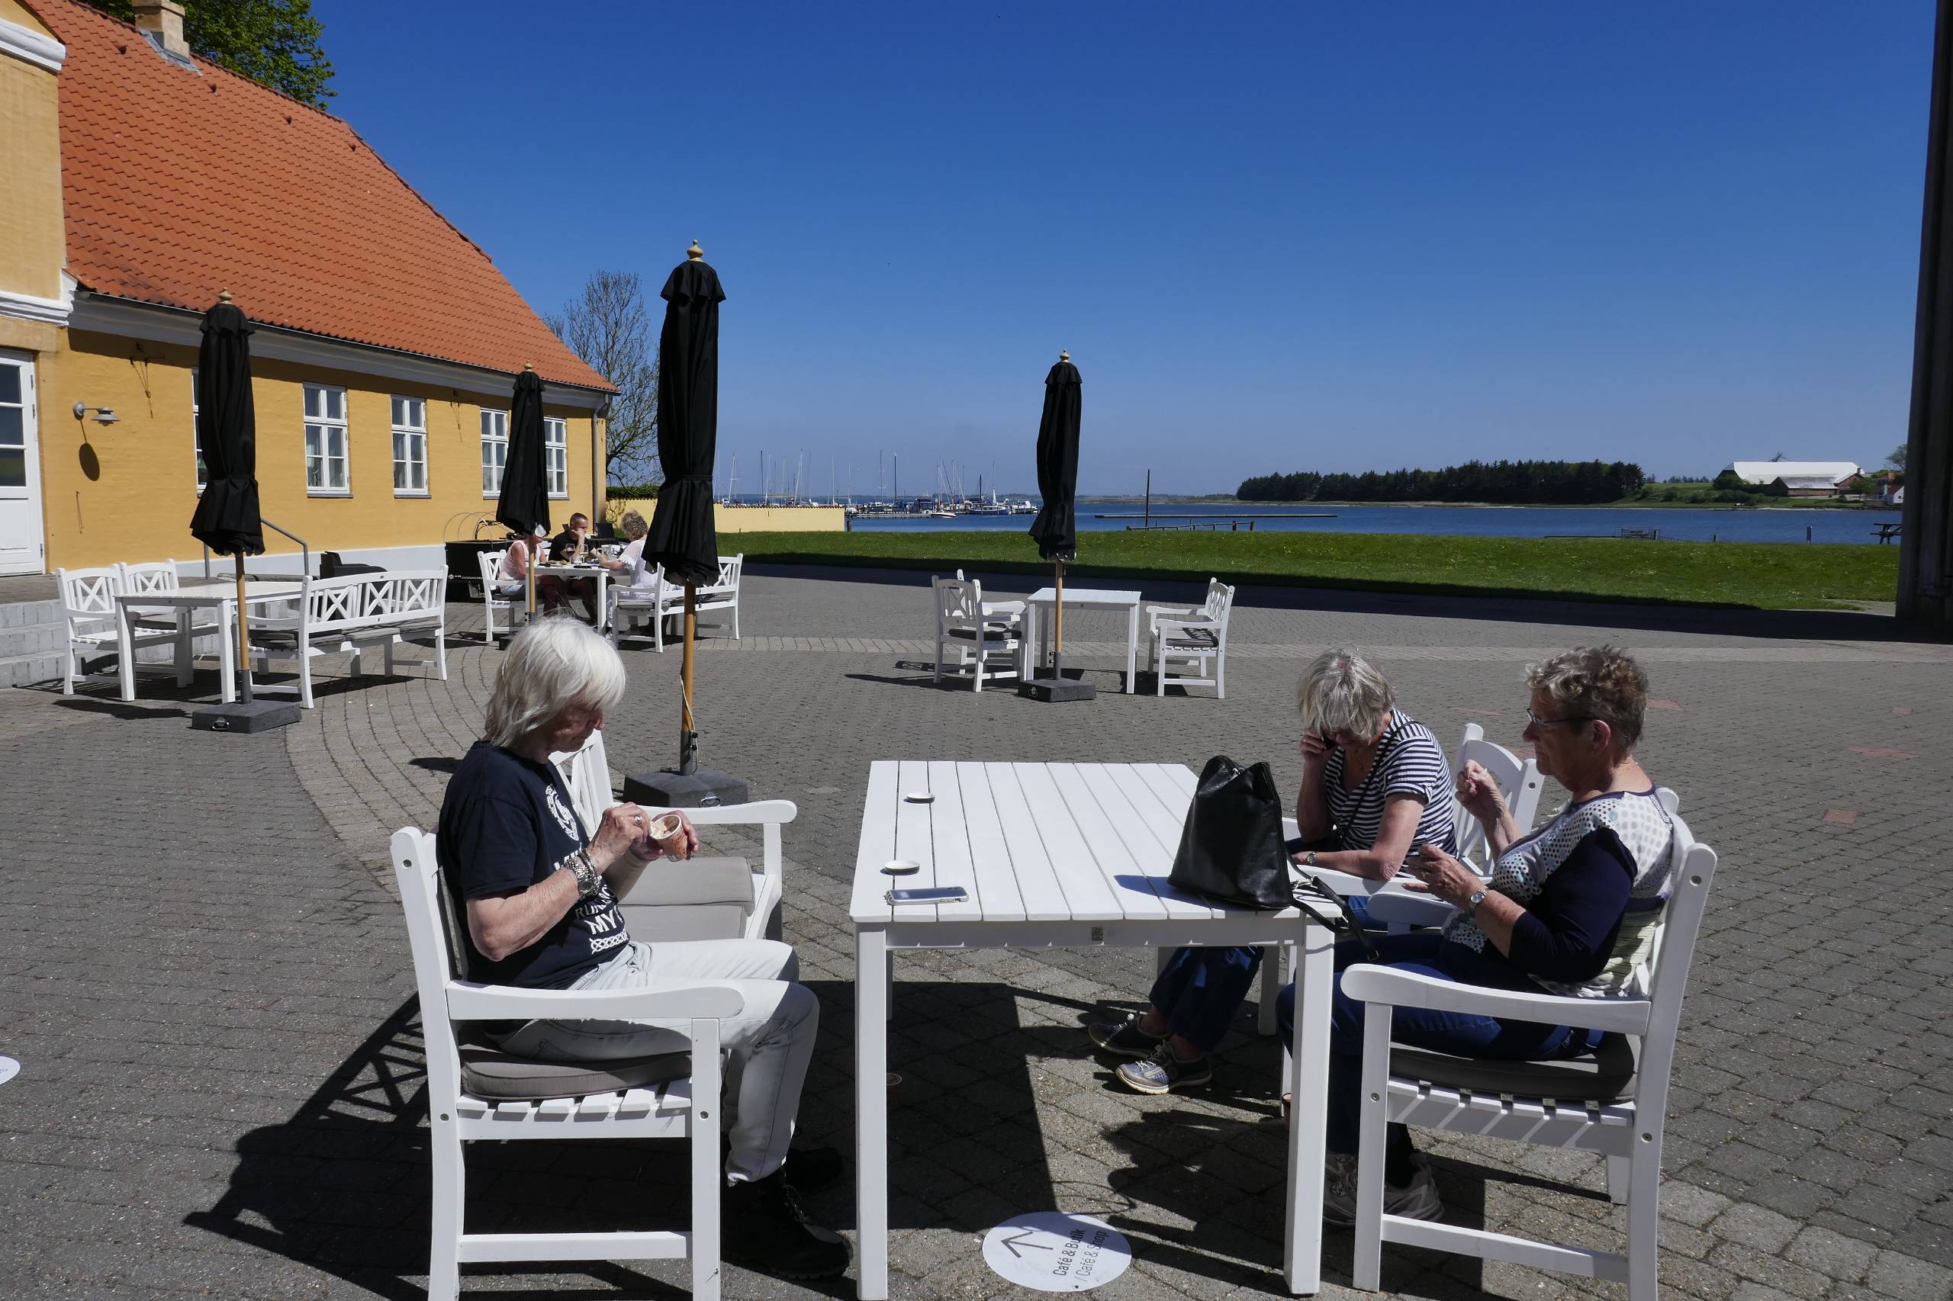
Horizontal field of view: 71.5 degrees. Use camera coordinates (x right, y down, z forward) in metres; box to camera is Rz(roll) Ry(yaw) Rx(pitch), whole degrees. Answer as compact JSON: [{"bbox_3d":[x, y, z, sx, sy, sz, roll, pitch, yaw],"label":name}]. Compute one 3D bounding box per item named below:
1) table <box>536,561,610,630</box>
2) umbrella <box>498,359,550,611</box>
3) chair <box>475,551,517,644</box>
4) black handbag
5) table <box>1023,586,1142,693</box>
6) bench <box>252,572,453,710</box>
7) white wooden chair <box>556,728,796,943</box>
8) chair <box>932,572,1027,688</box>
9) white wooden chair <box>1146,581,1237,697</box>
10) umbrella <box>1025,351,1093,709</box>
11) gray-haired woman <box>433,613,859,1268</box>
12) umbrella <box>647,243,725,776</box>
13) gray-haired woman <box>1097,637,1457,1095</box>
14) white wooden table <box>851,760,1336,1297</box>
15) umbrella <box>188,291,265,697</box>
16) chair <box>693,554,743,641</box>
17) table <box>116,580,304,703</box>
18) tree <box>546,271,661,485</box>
[{"bbox_3d":[-3.982,-0.499,14.483,0.920,0.740,1.430,2,6,13],"label":"table"},{"bbox_3d":[-4.356,-1.446,13.184,0.500,2.630,0.480,0,6,0],"label":"umbrella"},{"bbox_3d":[-4.671,-0.568,13.912,0.630,0.910,0.585,1,7,7],"label":"chair"},{"bbox_3d":[0.495,0.326,2.573,0.135,0.270,0.235,-6,9,-42],"label":"black handbag"},{"bbox_3d":[0.959,-0.106,11.805,0.900,0.745,1.410,1,7,8],"label":"table"},{"bbox_3d":[-4.696,-0.147,10.170,0.630,0.910,1.590,2,7,13],"label":"bench"},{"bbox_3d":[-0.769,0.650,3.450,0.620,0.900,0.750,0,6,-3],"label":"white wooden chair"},{"bbox_3d":[0.026,-0.168,11.449,0.630,0.910,0.585,-6,9,-43],"label":"chair"},{"bbox_3d":[1.795,-0.149,11.588,0.630,0.905,1.440,1,6,4],"label":"white wooden chair"},{"bbox_3d":[0.659,-1.030,10.751,0.460,2.680,0.460,1,6,3],"label":"umbrella"},{"bbox_3d":[-0.638,0.563,2.686,0.800,1.240,0.500,1,6,2],"label":"gray-haired woman"},{"bbox_3d":[-1.421,-0.678,6.744,0.380,2.640,0.370,2,6,0],"label":"umbrella"},{"bbox_3d":[0.772,0.552,3.478,0.820,1.130,0.560,-1,6,-17],"label":"gray-haired woman"},{"bbox_3d":[0.186,0.770,3.200,0.900,0.740,1.430,1,6,-3],"label":"white wooden table"},{"bbox_3d":[-4.917,-0.981,8.924,0.470,2.680,0.470,-3,7,-29],"label":"umbrella"},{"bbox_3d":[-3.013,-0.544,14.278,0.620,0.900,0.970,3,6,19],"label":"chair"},{"bbox_3d":[-5.697,-0.087,10.426,0.800,0.740,1.640,1,6,-3],"label":"table"},{"bbox_3d":[-13.945,-9.230,51.328,4.900,9.960,4.900,1,6,0],"label":"tree"}]

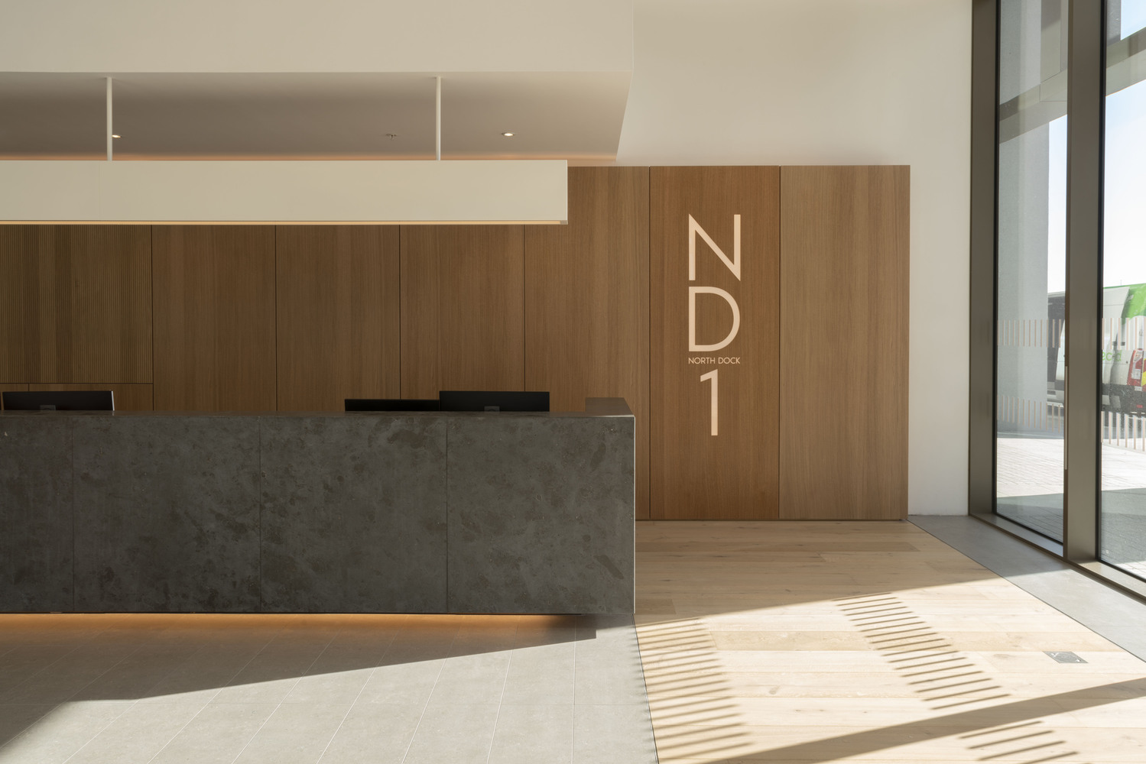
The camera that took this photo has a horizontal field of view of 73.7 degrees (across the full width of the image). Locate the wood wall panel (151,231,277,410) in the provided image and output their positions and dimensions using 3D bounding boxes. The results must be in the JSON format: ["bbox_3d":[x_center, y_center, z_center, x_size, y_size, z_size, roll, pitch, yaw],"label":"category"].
[{"bbox_3d":[-2.886,-0.309,6.150,1.000,2.830,0.040,0,2,1],"label":"wood wall panel"}]

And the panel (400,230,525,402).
[{"bbox_3d":[-0.883,-0.309,6.130,1.000,2.830,0.040,0,2,1],"label":"panel"}]

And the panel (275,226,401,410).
[{"bbox_3d":[-1.885,-0.309,6.140,1.000,2.830,0.040,0,2,1],"label":"panel"}]

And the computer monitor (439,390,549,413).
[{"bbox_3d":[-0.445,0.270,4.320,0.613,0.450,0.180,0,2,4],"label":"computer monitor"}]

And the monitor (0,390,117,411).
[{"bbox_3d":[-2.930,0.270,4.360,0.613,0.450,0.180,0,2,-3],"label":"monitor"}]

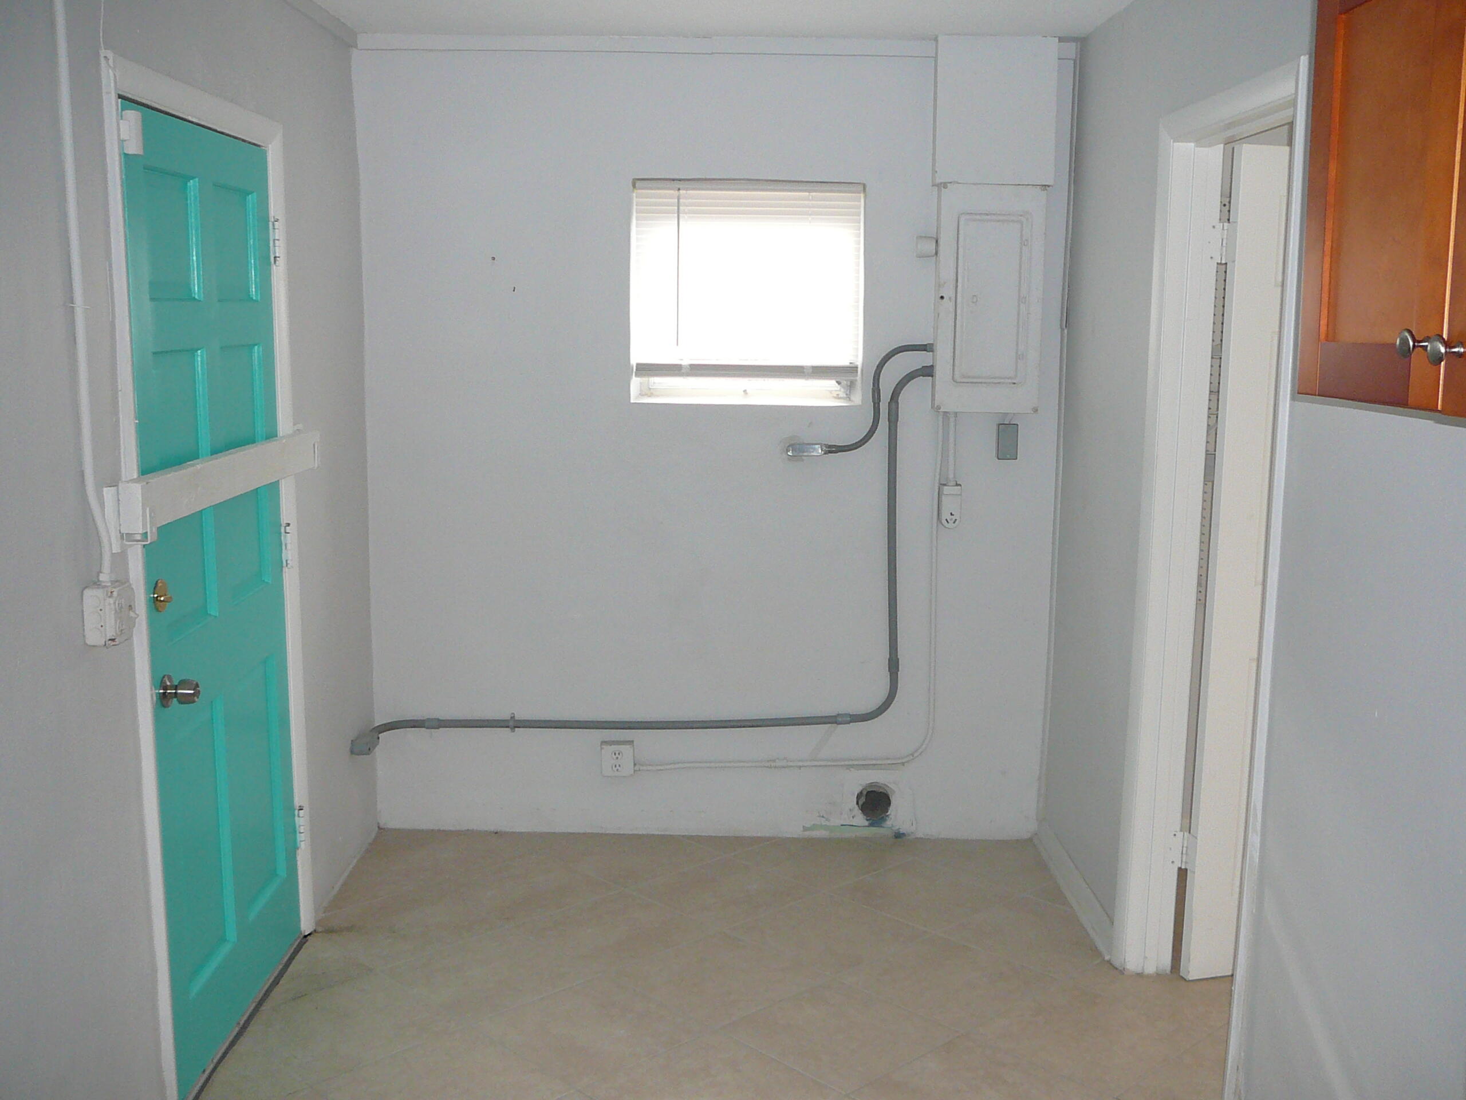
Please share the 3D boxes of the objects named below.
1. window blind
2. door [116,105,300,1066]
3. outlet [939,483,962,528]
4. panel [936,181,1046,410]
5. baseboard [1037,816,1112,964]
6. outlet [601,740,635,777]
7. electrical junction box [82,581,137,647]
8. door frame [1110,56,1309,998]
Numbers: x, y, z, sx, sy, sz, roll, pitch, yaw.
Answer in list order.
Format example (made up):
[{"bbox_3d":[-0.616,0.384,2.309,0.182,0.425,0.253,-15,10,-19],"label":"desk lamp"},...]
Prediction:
[{"bbox_3d":[0.043,-0.803,4.451,0.685,0.585,0.045,1,10,1],"label":"window blind"},{"bbox_3d":[-1.156,0.101,3.309,0.044,2.021,0.910,1,10,0],"label":"door"},{"bbox_3d":[0.663,-0.134,4.503,0.061,0.130,0.060,1,10,1],"label":"outlet"},{"bbox_3d":[0.754,-0.737,4.379,0.304,0.655,0.100,1,10,1],"label":"panel"},{"bbox_3d":[0.973,0.947,4.274,0.014,0.086,0.877,0,10,-1],"label":"baseboard"},{"bbox_3d":[-0.360,0.656,4.661,0.102,0.104,0.045,1,10,1],"label":"outlet"},{"bbox_3d":[-1.107,0.109,2.648,0.058,0.103,0.098,0,10,0],"label":"electrical junction box"},{"bbox_3d":[1.063,0.095,3.237,0.130,2.115,0.867,0,10,-1],"label":"door frame"}]

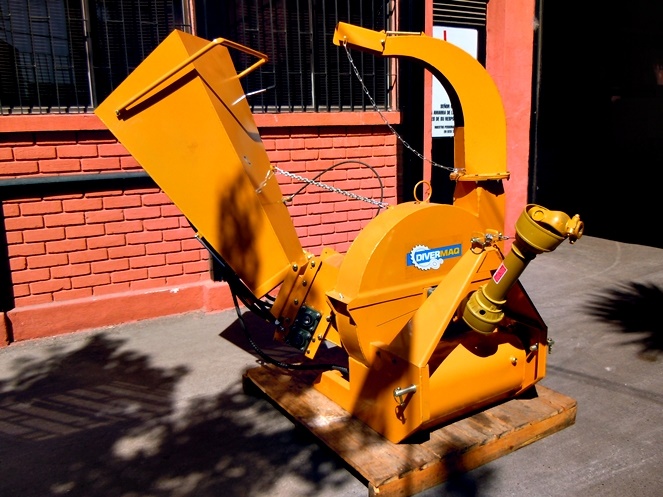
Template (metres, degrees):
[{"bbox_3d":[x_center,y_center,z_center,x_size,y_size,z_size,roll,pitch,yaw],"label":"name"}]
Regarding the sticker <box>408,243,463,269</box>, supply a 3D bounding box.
[{"bbox_3d":[0.497,0.038,2.743,0.348,0.131,0.010,-9,14,-31],"label":"sticker"}]

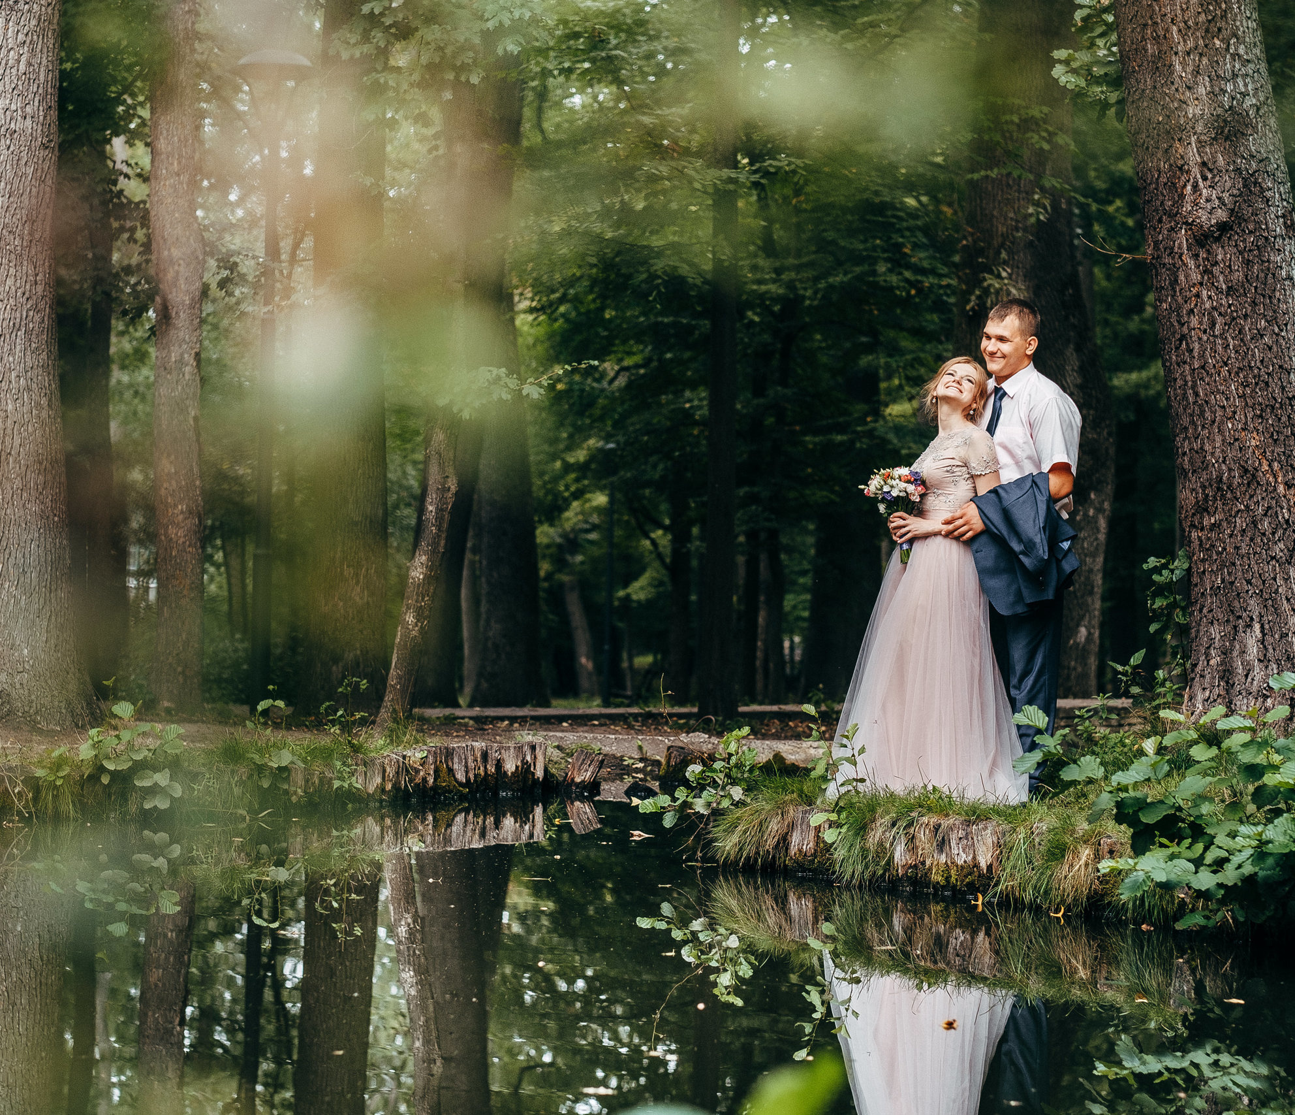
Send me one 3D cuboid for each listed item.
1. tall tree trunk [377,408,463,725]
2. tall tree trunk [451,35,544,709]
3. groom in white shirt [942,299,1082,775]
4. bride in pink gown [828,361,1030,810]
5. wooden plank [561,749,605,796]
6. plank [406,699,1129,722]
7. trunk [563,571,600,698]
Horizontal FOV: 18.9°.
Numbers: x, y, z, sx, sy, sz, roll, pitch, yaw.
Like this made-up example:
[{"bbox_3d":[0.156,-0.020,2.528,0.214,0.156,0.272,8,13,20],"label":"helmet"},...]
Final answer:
[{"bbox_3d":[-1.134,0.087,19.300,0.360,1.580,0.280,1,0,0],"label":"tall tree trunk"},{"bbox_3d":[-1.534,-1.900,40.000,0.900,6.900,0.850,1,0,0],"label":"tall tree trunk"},{"bbox_3d":[1.352,-0.041,14.500,0.420,1.820,0.520,1,0,-37],"label":"groom in white shirt"},{"bbox_3d":[1.033,0.081,14.250,0.660,1.630,0.600,1,0,-37],"label":"bride in pink gown"},{"bbox_3d":[-0.303,1.004,18.300,0.140,0.190,0.070,22,0,0],"label":"wooden plank"},{"bbox_3d":[0.916,0.983,25.300,5.400,0.100,0.280,1,0,-29],"label":"plank"},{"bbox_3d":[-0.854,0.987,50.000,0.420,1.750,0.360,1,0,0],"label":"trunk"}]

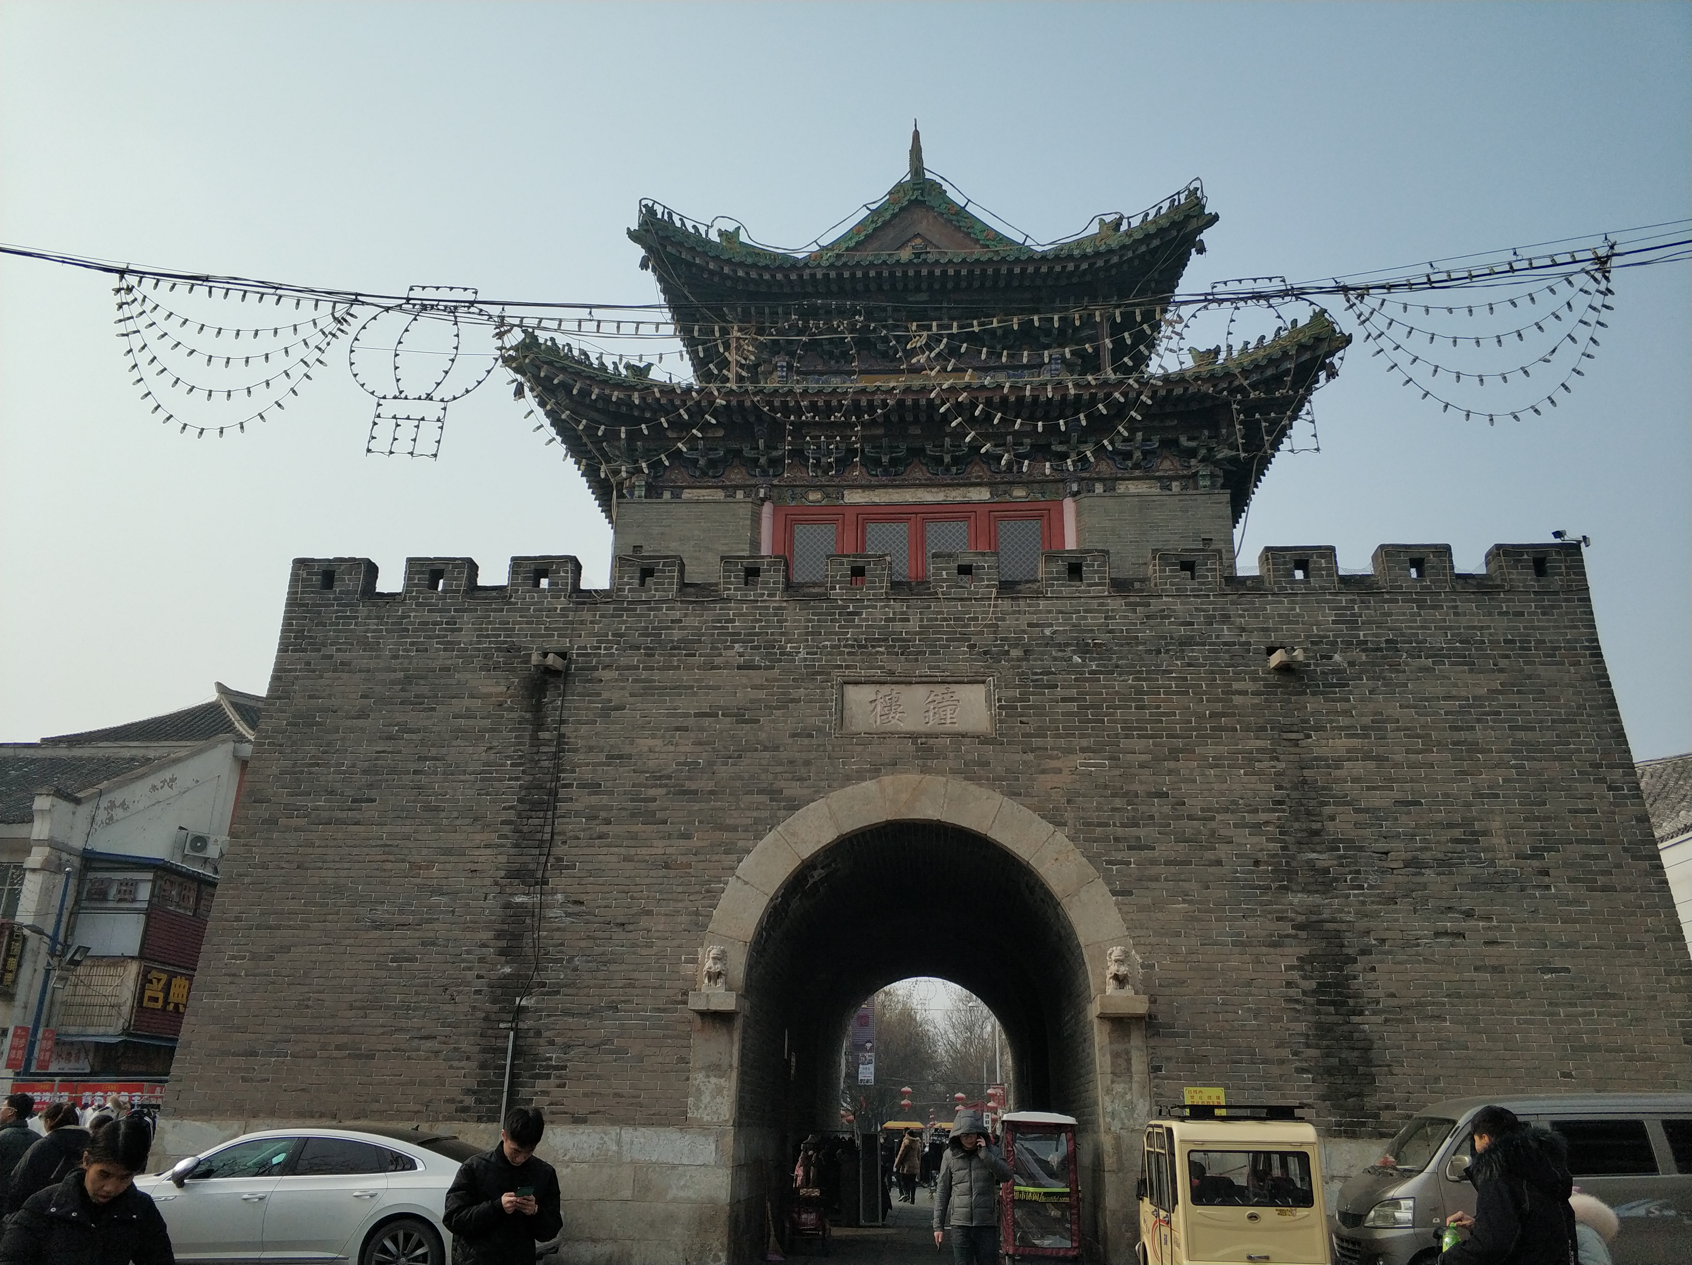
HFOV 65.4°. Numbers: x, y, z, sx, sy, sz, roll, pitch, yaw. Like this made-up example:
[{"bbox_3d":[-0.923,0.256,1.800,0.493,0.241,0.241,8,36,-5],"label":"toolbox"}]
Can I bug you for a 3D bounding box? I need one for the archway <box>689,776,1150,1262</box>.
[{"bbox_3d":[0.805,4.359,15.060,5.050,5.550,0.900,0,-21,4],"label":"archway"}]

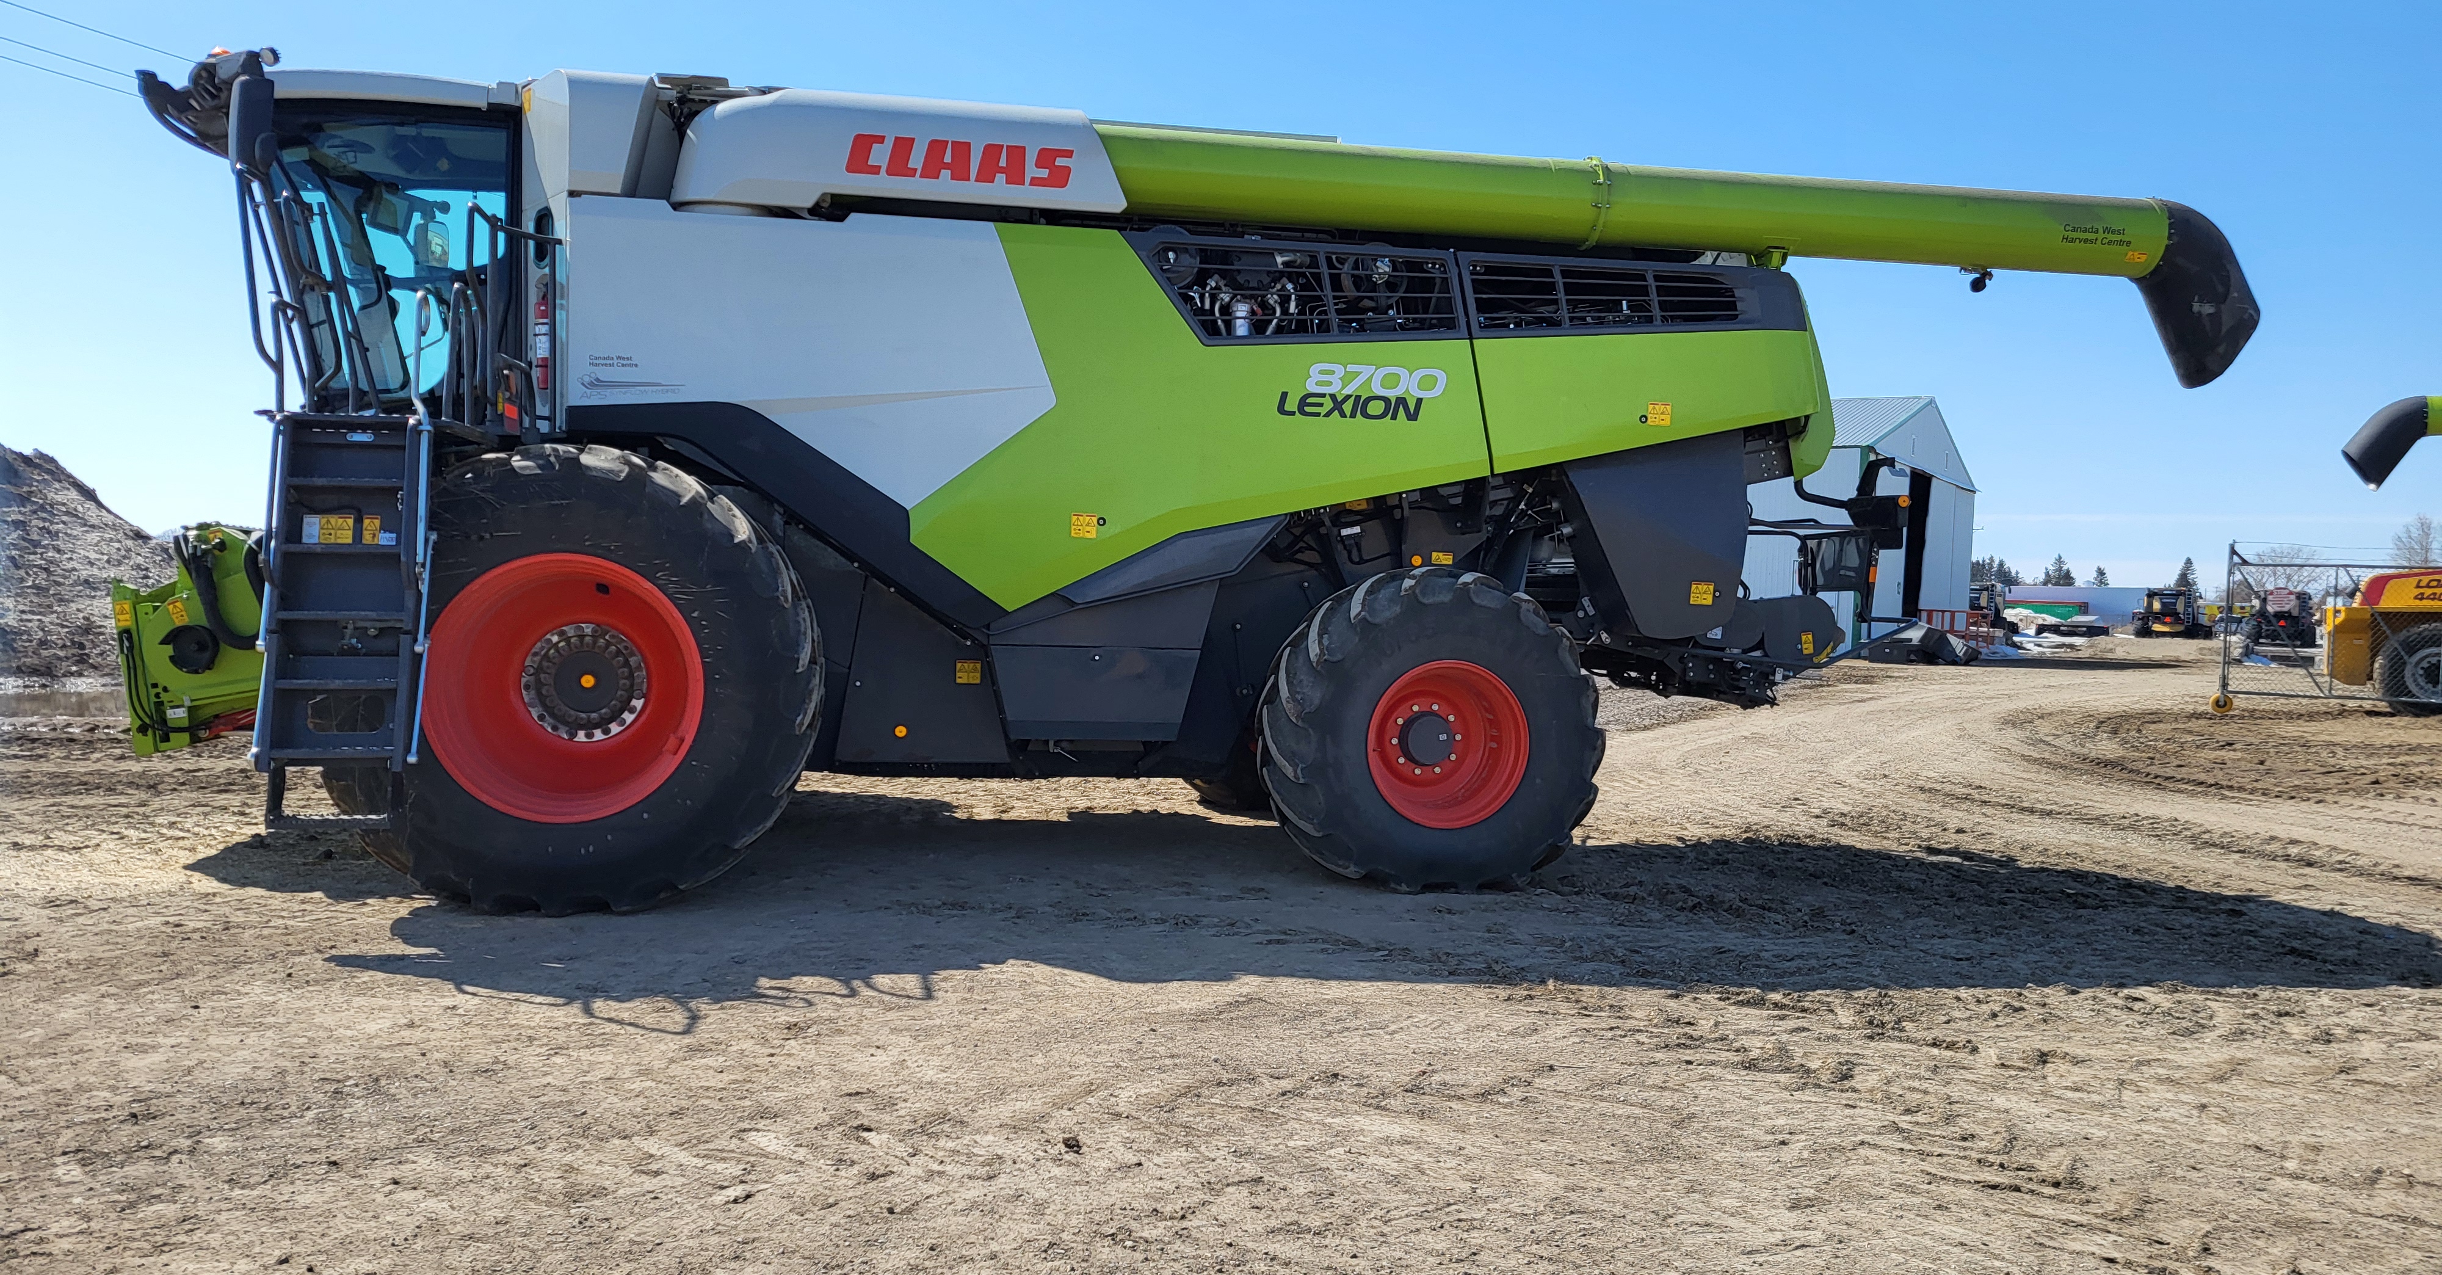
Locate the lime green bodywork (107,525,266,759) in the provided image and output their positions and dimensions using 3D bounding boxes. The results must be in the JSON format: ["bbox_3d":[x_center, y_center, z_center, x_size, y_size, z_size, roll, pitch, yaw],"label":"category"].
[{"bbox_3d":[-4.976,-0.010,9.786,1.046,1.121,1.700,1,2,-9],"label":"lime green bodywork"}]

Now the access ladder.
[{"bbox_3d":[-3.746,-0.083,7.844,0.668,1.769,0.400,1,2,-9],"label":"access ladder"}]

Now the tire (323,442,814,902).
[{"bbox_3d":[-3.029,0.186,8.690,2.140,2.100,1.000,1,2,-9],"label":"tire"}]

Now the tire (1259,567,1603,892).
[{"bbox_3d":[1.058,0.473,9.116,1.630,1.600,0.680,1,2,-9],"label":"tire"}]

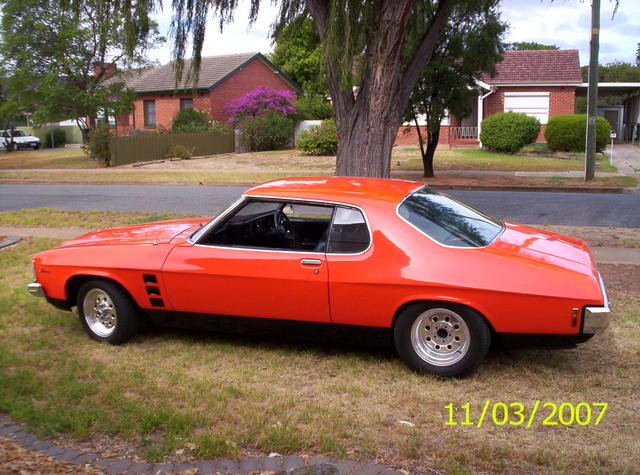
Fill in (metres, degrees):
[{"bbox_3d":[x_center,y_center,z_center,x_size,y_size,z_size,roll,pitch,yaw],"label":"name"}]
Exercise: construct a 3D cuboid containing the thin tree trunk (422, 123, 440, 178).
[{"bbox_3d":[3.878,-3.026,23.700,0.630,1.810,0.450,1,9,16],"label":"thin tree trunk"}]

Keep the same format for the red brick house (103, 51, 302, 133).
[{"bbox_3d":[-7.838,-8.302,42.272,9.200,5.550,9.400,3,9,27],"label":"red brick house"}]

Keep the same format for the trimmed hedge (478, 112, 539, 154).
[{"bbox_3d":[8.481,-4.699,30.500,2.770,1.790,2.400,1,9,16],"label":"trimmed hedge"}]

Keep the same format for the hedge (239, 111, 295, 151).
[{"bbox_3d":[-2.787,-5.574,35.500,2.920,2.080,2.400,1,9,16],"label":"hedge"}]

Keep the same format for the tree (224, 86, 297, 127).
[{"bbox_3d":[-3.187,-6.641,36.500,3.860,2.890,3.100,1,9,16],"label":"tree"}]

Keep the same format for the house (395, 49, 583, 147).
[{"bbox_3d":[8.210,-7.885,38.736,11.500,5.200,9.000,1,9,14],"label":"house"}]

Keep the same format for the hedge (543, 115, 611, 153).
[{"bbox_3d":[11.071,-4.471,29.300,2.840,1.630,2.200,1,9,16],"label":"hedge"}]

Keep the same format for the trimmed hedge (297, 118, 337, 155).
[{"bbox_3d":[-0.024,-4.817,32.500,2.190,1.720,2.000,1,9,16],"label":"trimmed hedge"}]

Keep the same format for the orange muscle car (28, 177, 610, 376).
[{"bbox_3d":[-0.097,0.181,5.929,4.780,1.360,1.880,2,9,18],"label":"orange muscle car"}]

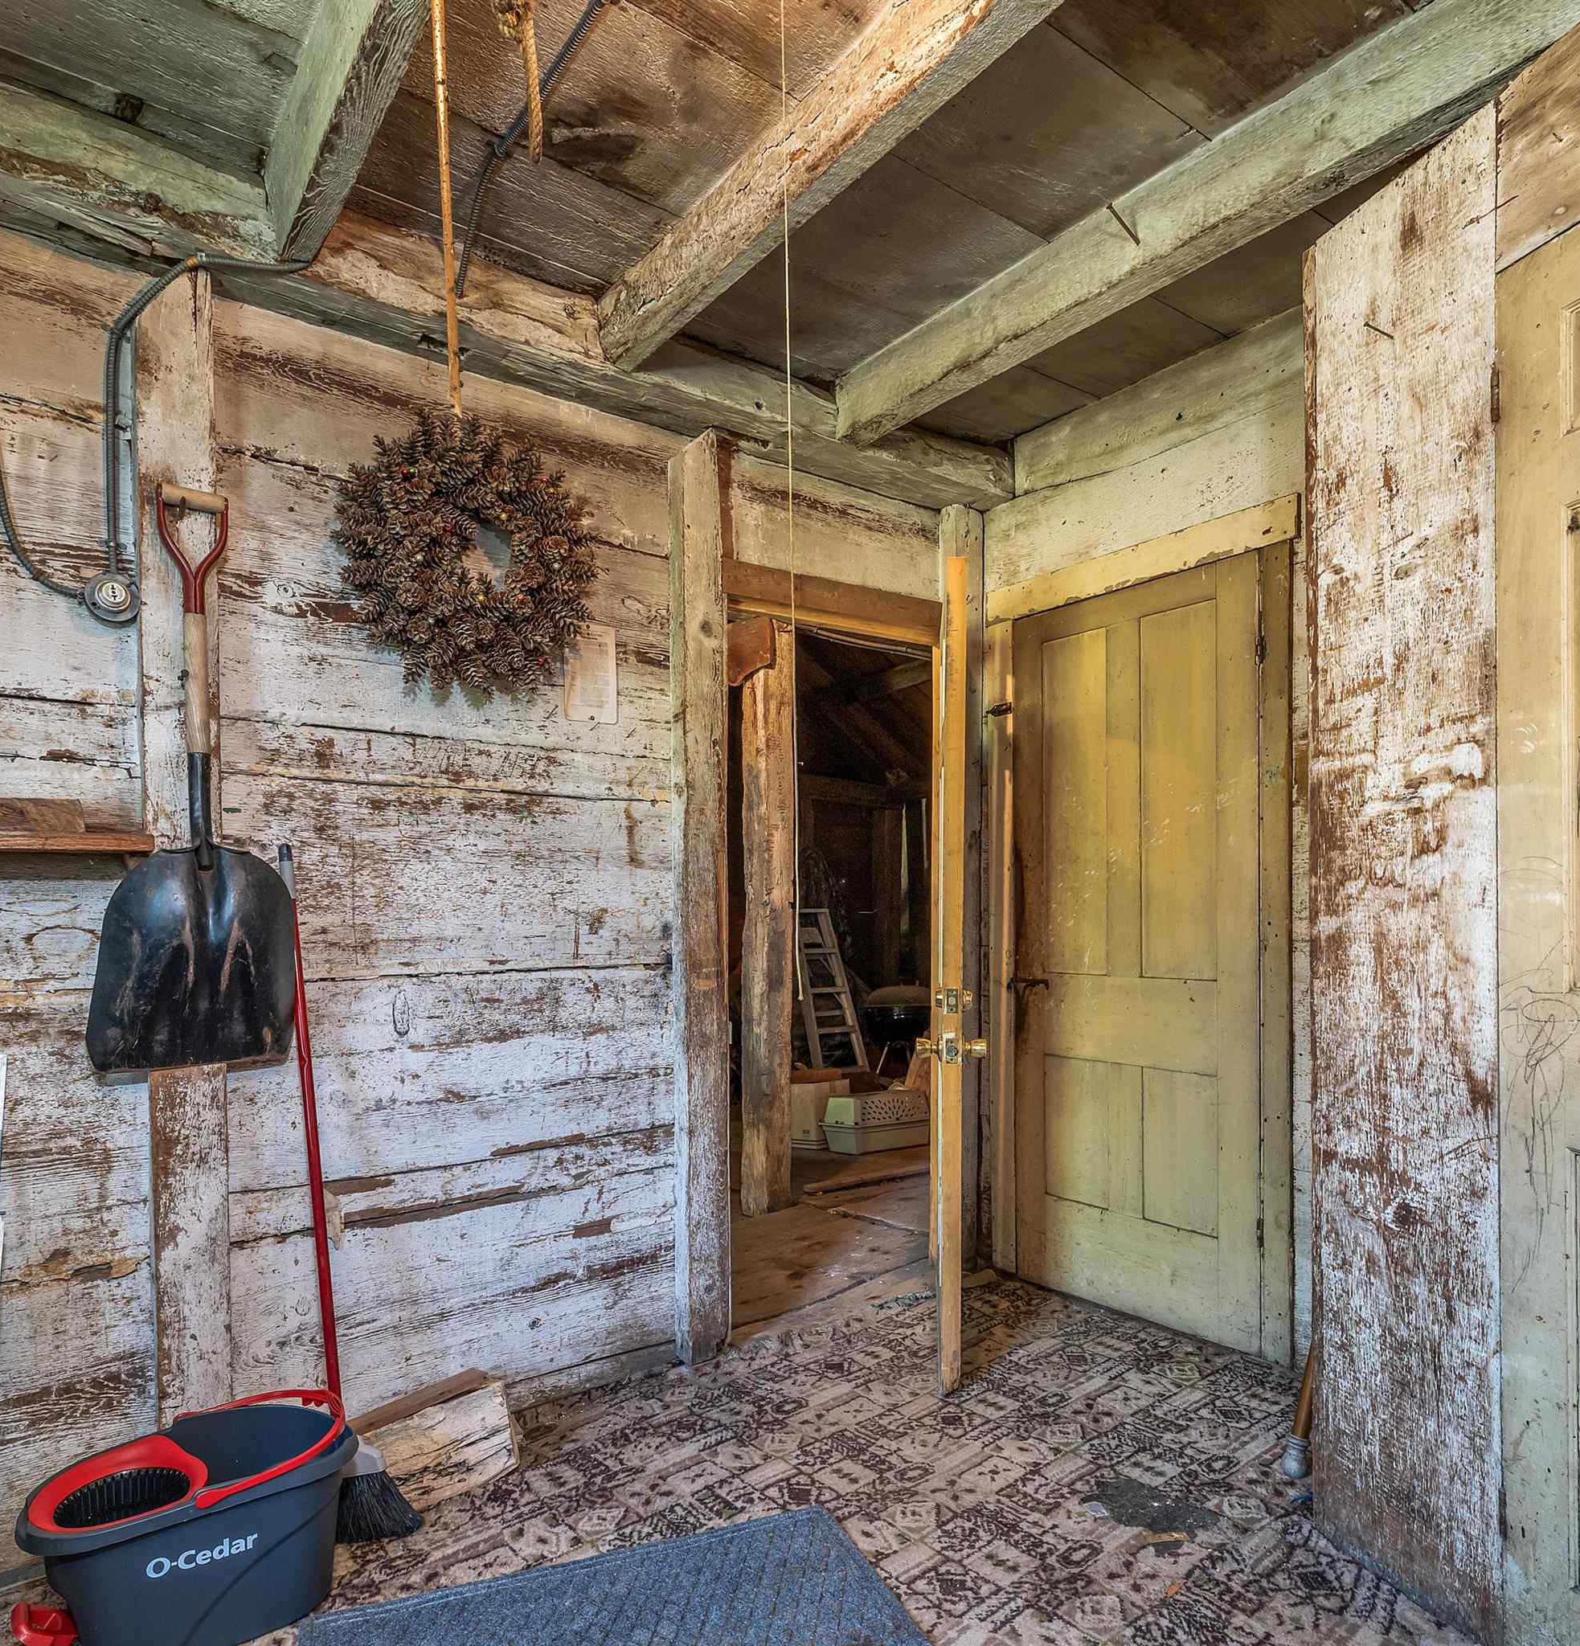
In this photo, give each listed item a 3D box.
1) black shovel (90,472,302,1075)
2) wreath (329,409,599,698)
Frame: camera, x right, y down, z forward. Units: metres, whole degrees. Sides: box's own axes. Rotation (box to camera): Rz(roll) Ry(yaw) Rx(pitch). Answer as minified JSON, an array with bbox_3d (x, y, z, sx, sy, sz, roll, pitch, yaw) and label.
[{"bbox_3d":[-1.034,-0.077,1.668,0.300,1.010,0.140,1,-2,-35],"label":"black shovel"},{"bbox_3d":[-0.658,-0.556,2.004,0.550,0.560,0.120,1,-2,-35],"label":"wreath"}]

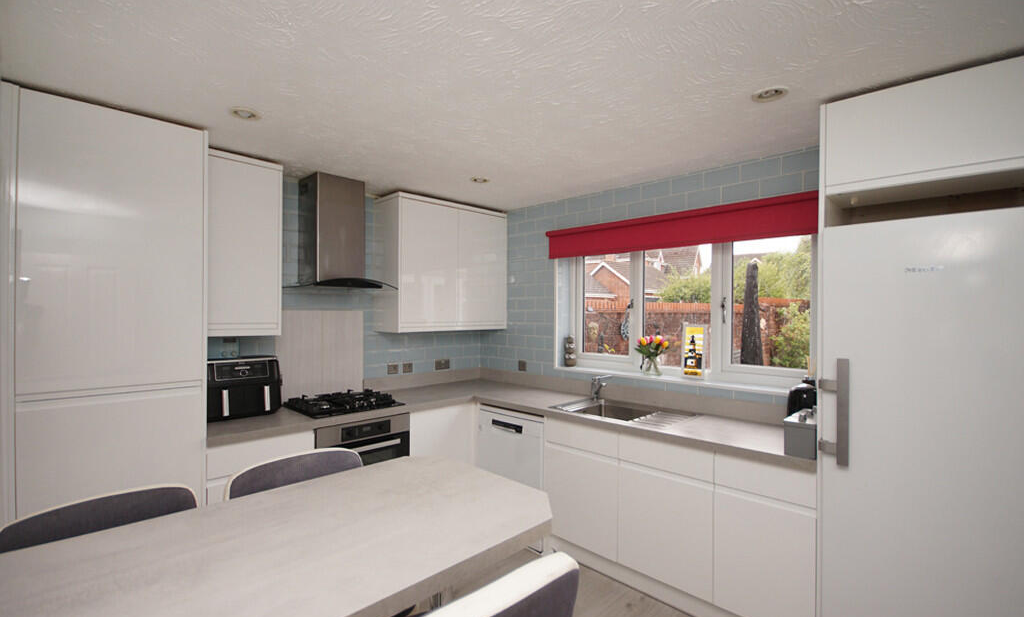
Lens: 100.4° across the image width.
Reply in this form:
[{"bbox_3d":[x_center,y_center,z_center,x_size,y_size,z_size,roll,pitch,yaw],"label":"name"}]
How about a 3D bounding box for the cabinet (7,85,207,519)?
[{"bbox_3d":[-1.902,0.333,2.053,0.625,2.375,0.590,1,-1,-42],"label":"cabinet"}]

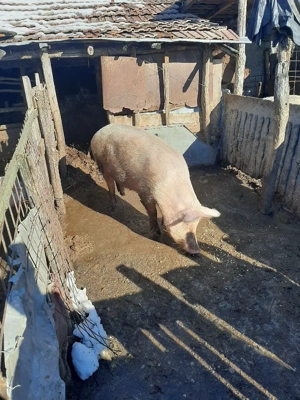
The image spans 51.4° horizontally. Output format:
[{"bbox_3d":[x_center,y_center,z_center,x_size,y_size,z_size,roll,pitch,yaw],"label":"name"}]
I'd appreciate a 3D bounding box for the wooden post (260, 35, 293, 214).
[{"bbox_3d":[1.392,-0.737,3.495,0.170,1.880,0.160,-2,21,0],"label":"wooden post"}]

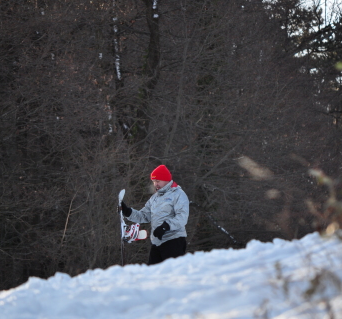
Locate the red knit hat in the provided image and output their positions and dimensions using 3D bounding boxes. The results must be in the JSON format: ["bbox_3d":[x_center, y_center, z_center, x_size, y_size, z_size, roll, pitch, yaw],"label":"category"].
[{"bbox_3d":[-0.104,0.145,42.950,0.230,0.180,0.200,0,0,-26],"label":"red knit hat"}]

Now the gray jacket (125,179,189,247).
[{"bbox_3d":[-0.113,0.580,42.950,0.580,0.710,0.570,0,0,-33],"label":"gray jacket"}]

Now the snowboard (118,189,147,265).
[{"bbox_3d":[-0.382,1.065,43.000,0.290,1.500,0.290,-3,0,0],"label":"snowboard"}]

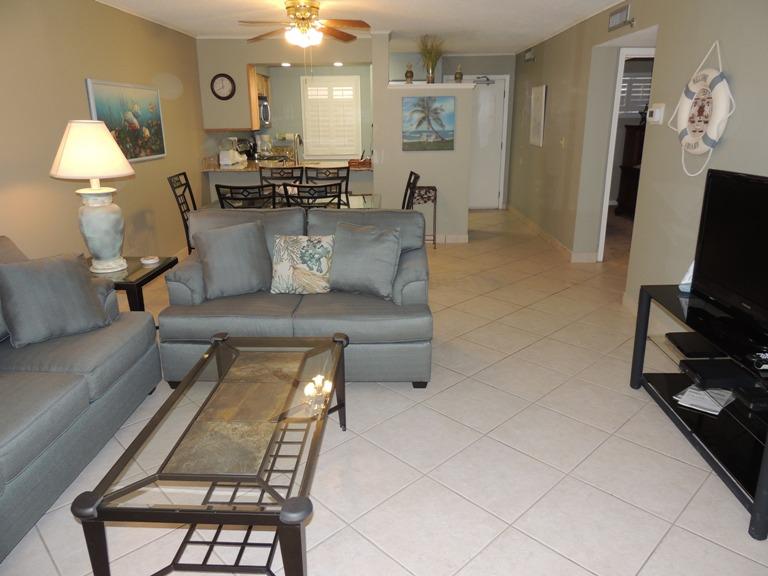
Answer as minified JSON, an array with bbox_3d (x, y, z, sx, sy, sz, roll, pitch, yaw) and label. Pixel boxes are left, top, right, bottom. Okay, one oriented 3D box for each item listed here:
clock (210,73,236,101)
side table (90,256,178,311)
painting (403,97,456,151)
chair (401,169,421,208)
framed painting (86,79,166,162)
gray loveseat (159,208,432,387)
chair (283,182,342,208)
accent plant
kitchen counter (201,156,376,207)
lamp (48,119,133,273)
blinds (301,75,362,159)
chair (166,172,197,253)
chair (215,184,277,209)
[{"bbox_3d":[-1.915,-2.394,6.335,0.290,0.290,0.050,0,18,1],"label":"clock"},{"bbox_3d":[-1.827,0.147,3.665,0.640,0.550,0.610,0,18,1],"label":"side table"},{"bbox_3d":[0.521,-1.903,6.196,0.607,0.600,0.045,0,18,1],"label":"painting"},{"bbox_3d":[0.072,-0.636,5.301,0.550,0.990,0.470,-2,18,-3],"label":"chair"},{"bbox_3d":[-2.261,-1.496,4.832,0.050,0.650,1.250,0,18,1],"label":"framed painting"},{"bbox_3d":[-0.502,0.015,3.404,1.560,0.930,0.940,0,18,1],"label":"gray loveseat"},{"bbox_3d":[-0.546,-0.404,4.568,0.470,1.020,0.560,0,18,1],"label":"chair"},{"bbox_3d":[0.542,-2.610,6.083,0.290,0.520,0.290,0,18,1],"label":"accent plant"},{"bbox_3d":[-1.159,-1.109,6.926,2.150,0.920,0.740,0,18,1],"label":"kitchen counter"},{"bbox_3d":[-1.747,-0.562,3.303,0.460,0.886,0.460,0,18,1],"label":"lamp"},{"bbox_3d":[-0.832,-2.684,8.428,0.891,1.253,0.080,0,18,1],"label":"blinds"},{"bbox_3d":[-1.737,-0.632,5.356,0.550,0.990,0.470,0,18,1],"label":"chair"},{"bbox_3d":[-1.066,-0.395,4.561,0.470,1.020,0.560,0,18,1],"label":"chair"}]

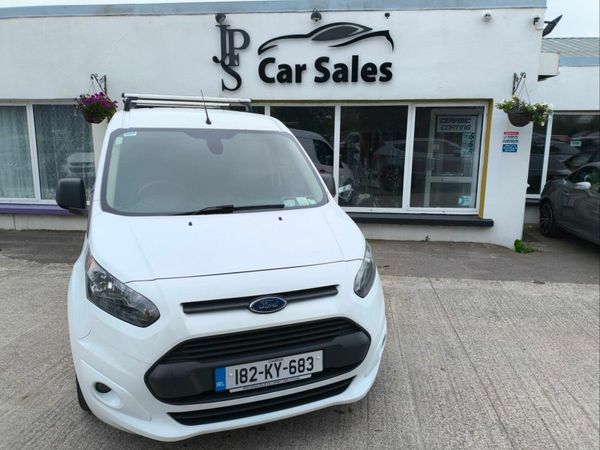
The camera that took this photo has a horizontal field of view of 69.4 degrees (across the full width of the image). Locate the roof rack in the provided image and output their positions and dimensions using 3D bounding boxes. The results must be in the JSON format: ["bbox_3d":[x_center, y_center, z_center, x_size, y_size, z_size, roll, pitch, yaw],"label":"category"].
[{"bbox_3d":[-1.093,-1.174,4.255,1.200,0.135,0.820,-3,11,-20],"label":"roof rack"}]

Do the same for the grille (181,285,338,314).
[{"bbox_3d":[-0.154,0.357,2.029,0.780,0.085,0.100,-3,11,-20],"label":"grille"}]

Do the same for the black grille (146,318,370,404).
[{"bbox_3d":[-0.144,0.611,2.043,1.110,0.310,0.130,-3,11,-20],"label":"black grille"}]

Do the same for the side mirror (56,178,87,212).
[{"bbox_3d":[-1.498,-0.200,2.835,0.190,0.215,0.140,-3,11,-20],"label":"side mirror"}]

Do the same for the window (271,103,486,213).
[{"bbox_3d":[1.210,-1.065,7.023,3.380,1.800,0.120,1,11,5],"label":"window"}]

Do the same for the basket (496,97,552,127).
[{"bbox_3d":[3.256,-1.646,6.285,0.700,0.410,0.520,1,11,5],"label":"basket"}]

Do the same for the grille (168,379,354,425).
[{"bbox_3d":[-0.146,0.832,2.084,0.940,0.115,0.110,-3,11,-20],"label":"grille"}]

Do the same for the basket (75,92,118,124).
[{"bbox_3d":[-3.218,-1.842,6.852,0.620,0.470,0.520,1,11,5],"label":"basket"}]

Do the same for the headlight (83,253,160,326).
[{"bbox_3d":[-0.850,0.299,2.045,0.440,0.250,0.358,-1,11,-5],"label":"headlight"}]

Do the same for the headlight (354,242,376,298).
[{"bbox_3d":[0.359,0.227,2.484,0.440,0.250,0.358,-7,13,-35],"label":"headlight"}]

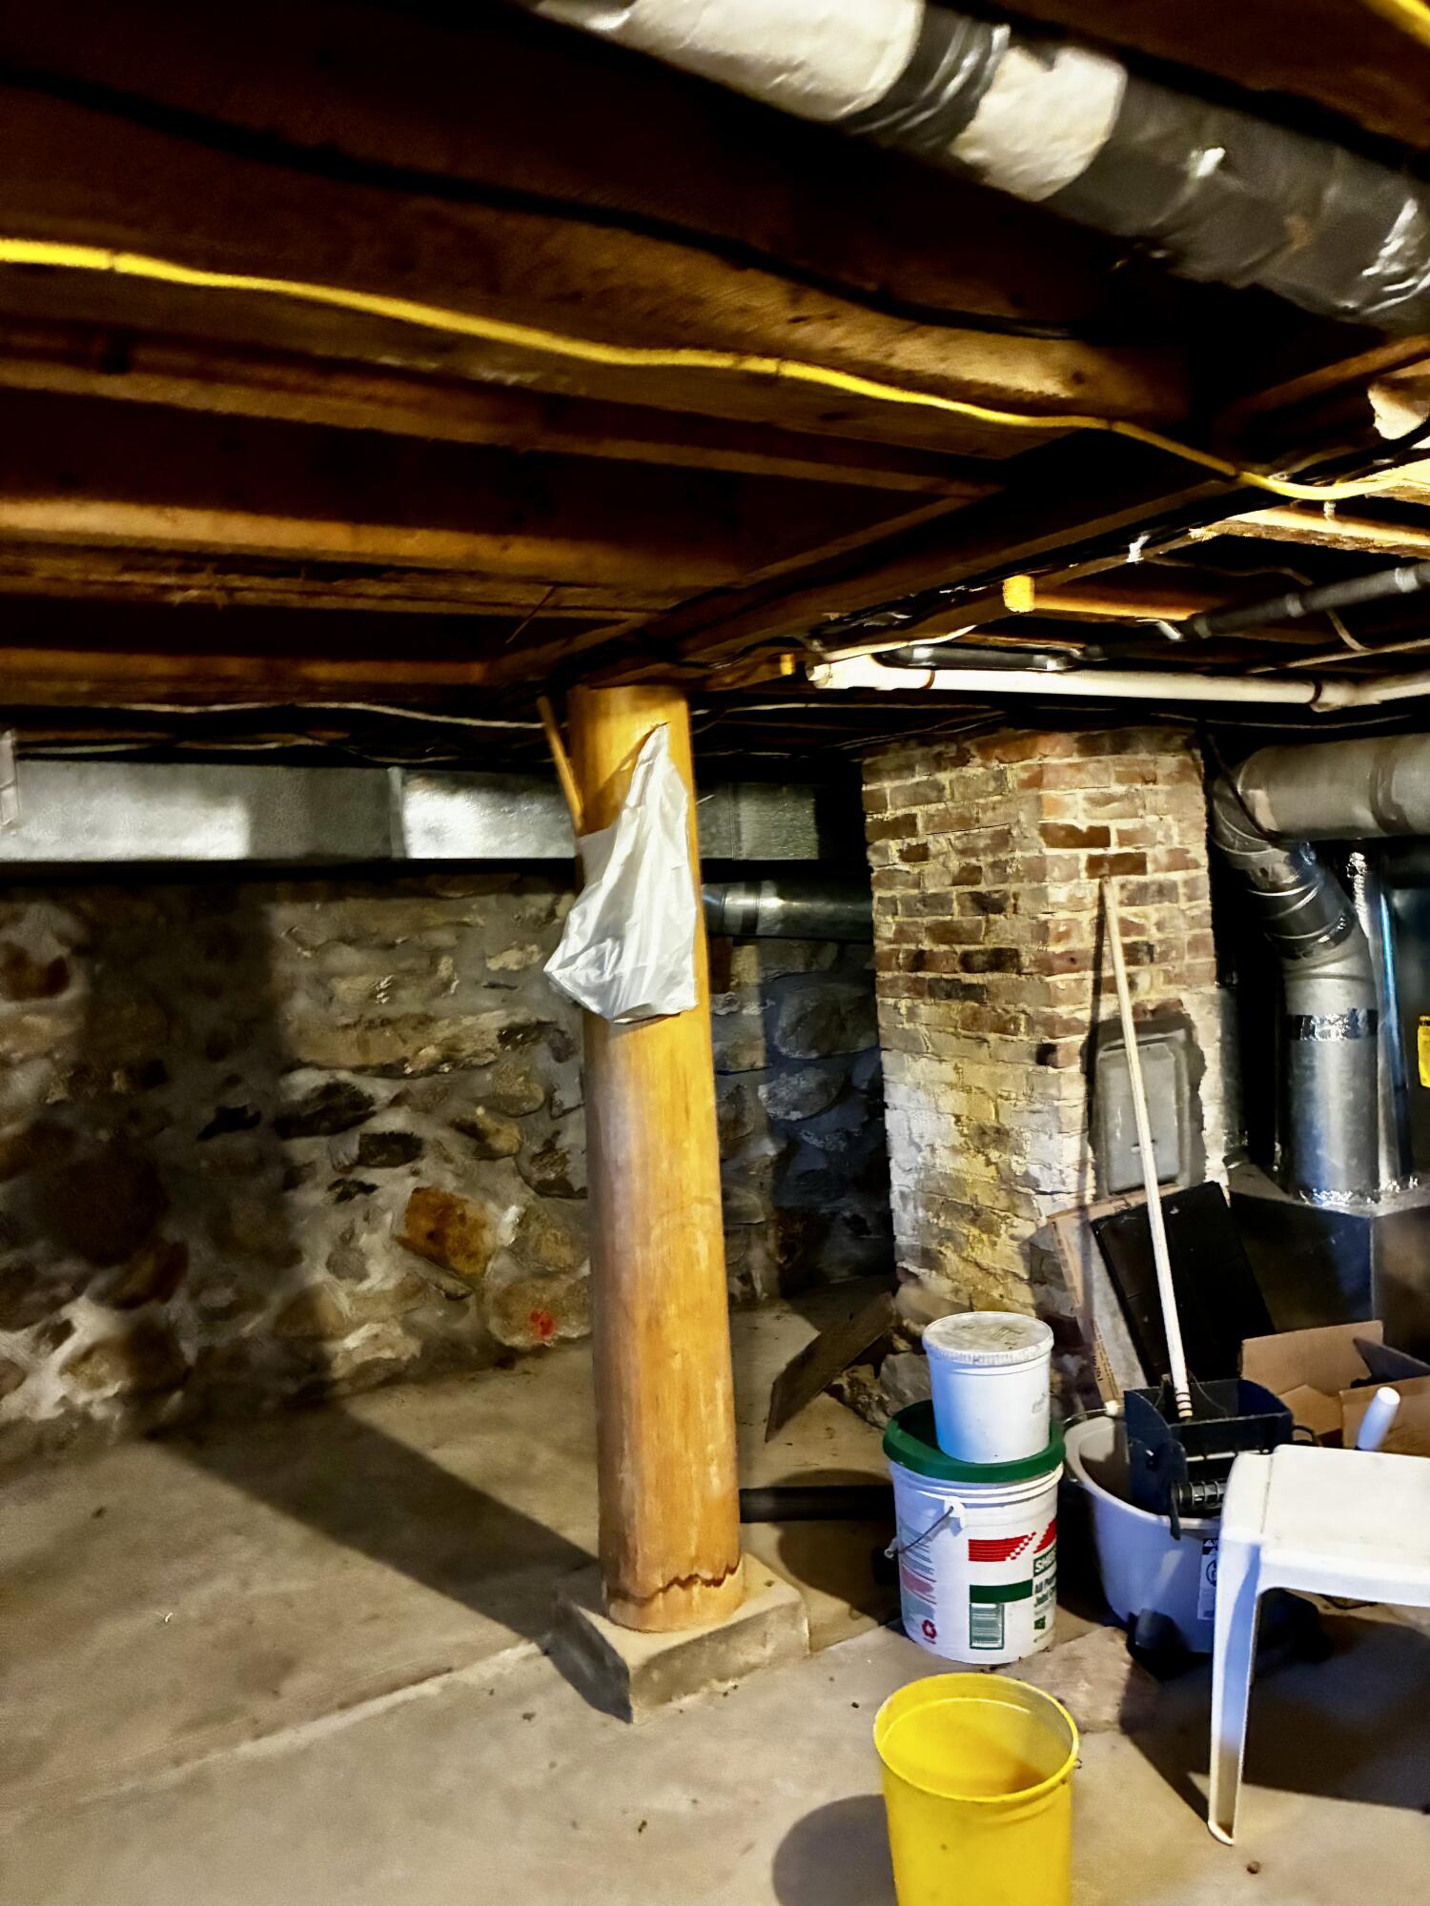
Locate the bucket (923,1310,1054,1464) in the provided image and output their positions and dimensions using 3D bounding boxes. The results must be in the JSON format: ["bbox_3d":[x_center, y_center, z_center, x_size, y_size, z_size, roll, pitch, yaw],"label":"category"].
[{"bbox_3d":[0.477,0.754,2.483,0.222,0.188,0.222,-2,4,11],"label":"bucket"}]

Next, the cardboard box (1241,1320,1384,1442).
[{"bbox_3d":[1.292,0.947,2.889,0.360,0.310,0.320,-4,4,-15],"label":"cardboard box"}]

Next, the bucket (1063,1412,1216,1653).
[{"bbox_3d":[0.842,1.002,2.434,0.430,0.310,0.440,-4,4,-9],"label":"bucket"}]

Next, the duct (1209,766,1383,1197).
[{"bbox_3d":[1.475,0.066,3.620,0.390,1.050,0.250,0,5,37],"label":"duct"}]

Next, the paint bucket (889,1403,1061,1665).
[{"bbox_3d":[0.455,1.000,2.500,0.310,0.348,0.310,-2,4,11],"label":"paint bucket"}]

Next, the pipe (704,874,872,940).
[{"bbox_3d":[0.225,-0.124,4.050,0.620,0.160,0.160,-2,4,20],"label":"pipe"}]

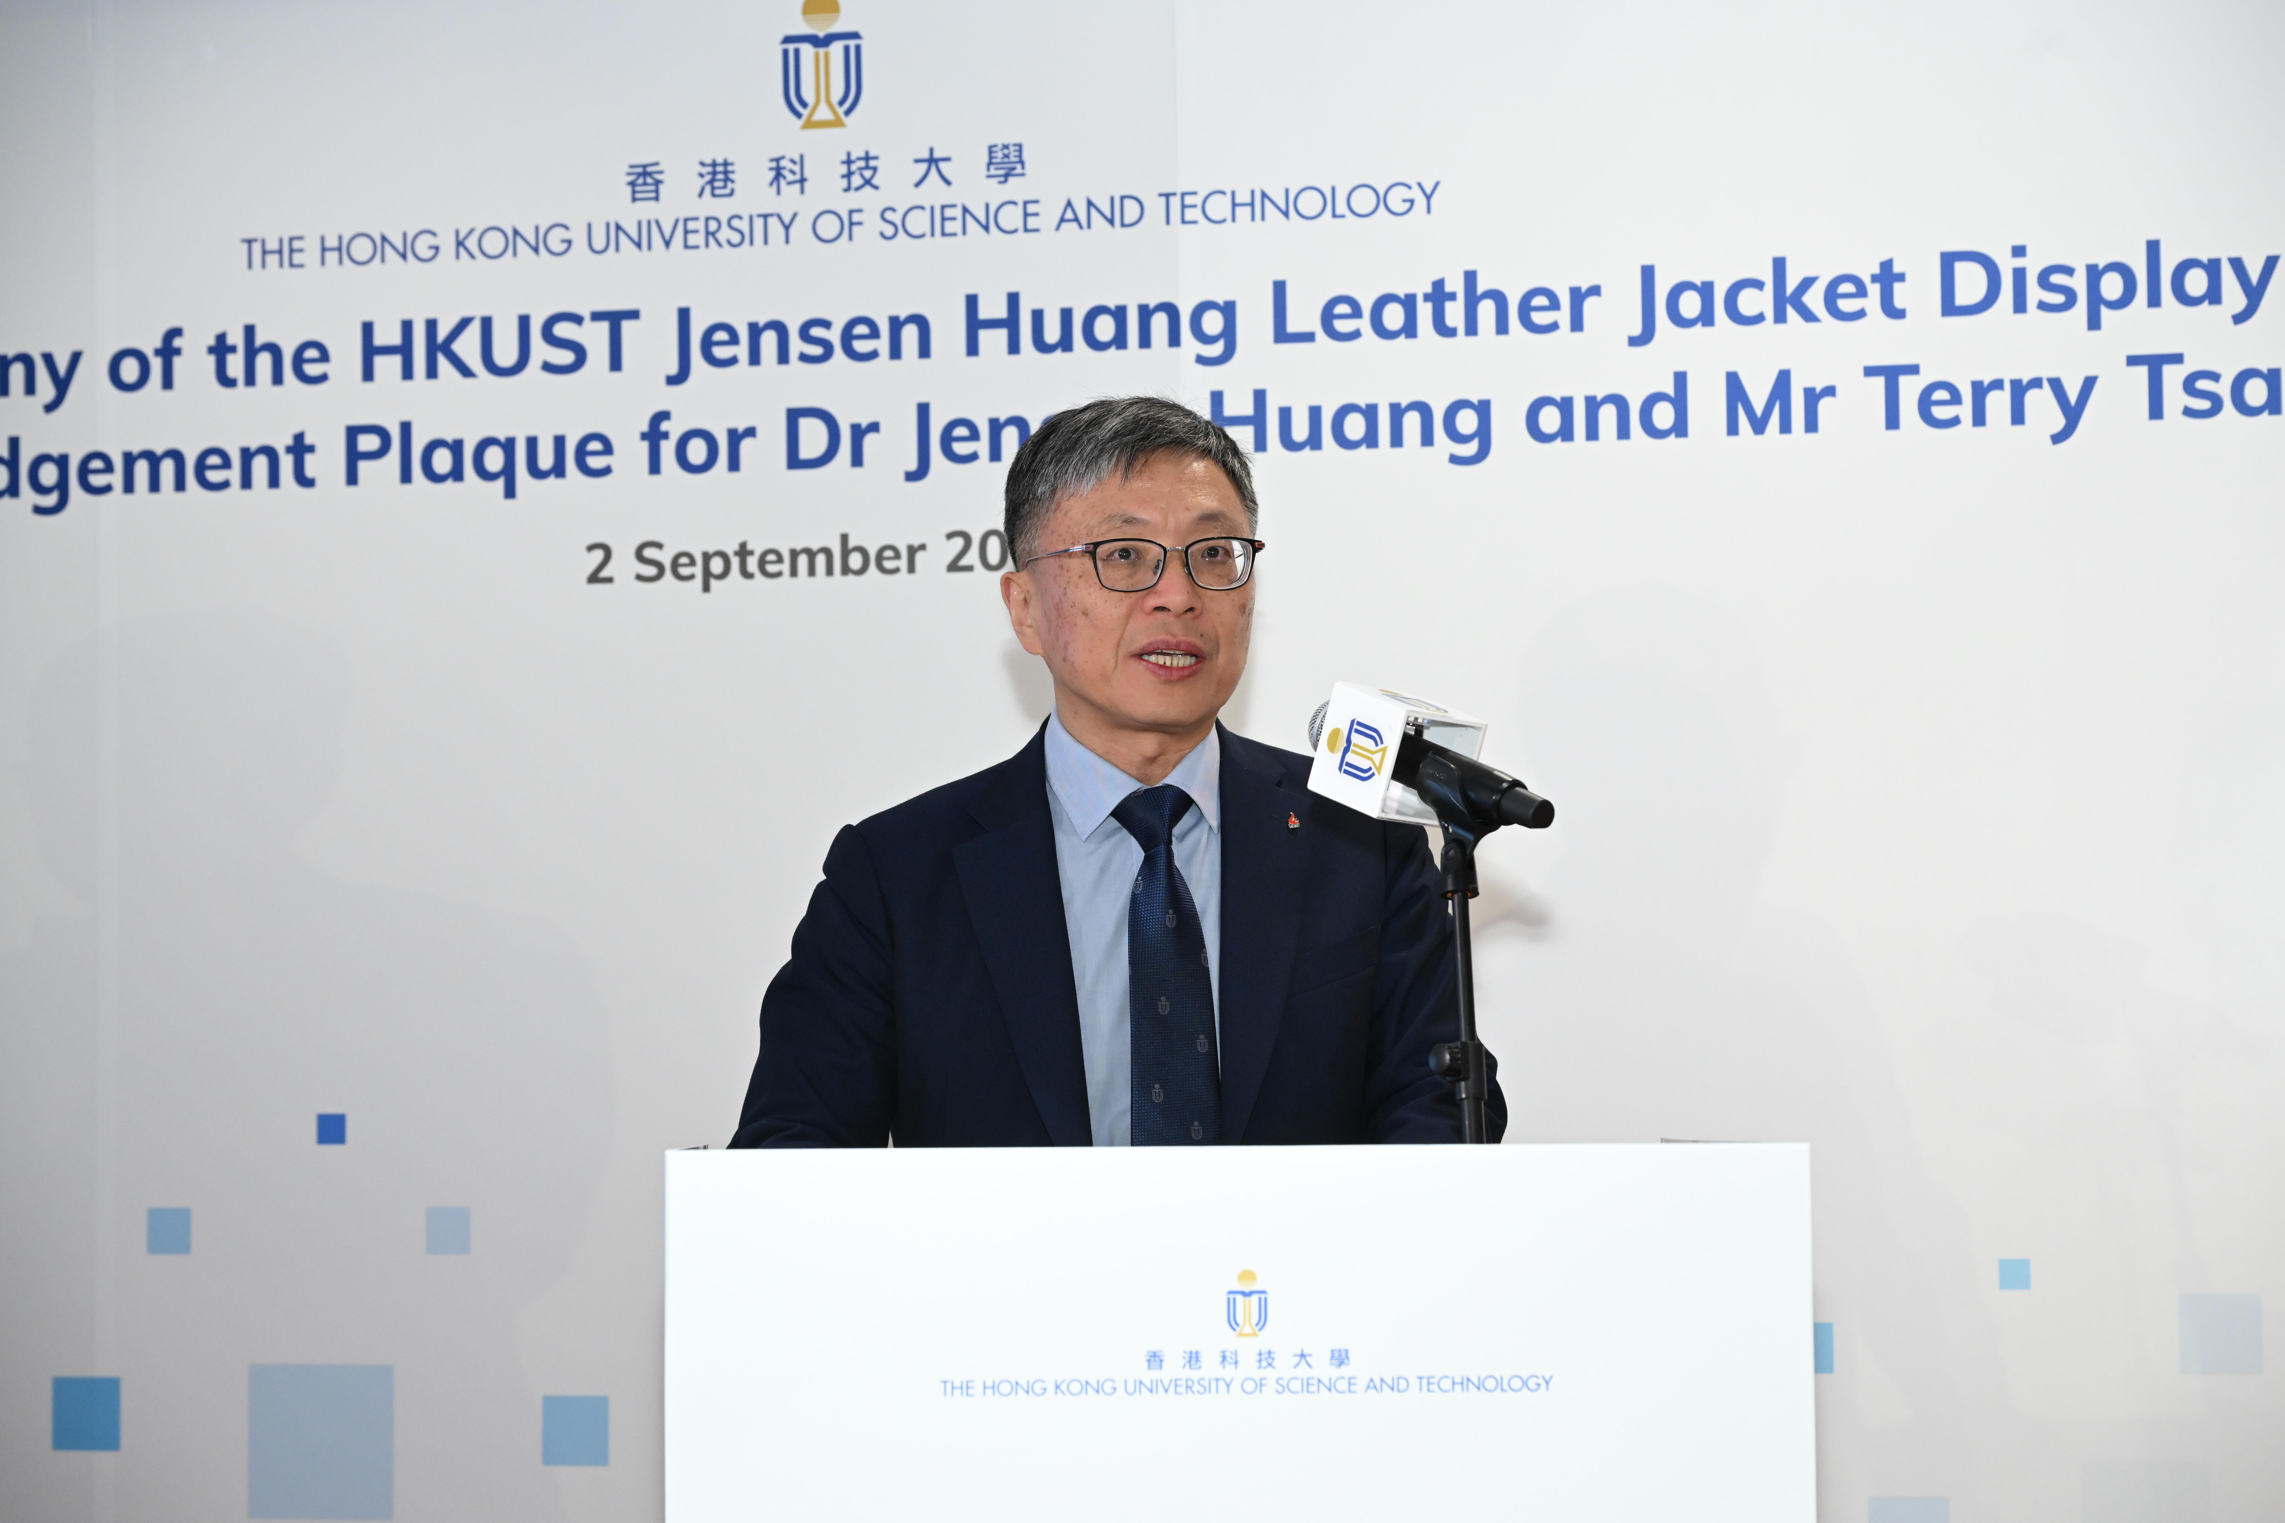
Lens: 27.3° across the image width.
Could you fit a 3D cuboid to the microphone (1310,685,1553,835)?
[{"bbox_3d":[0.191,0.006,3.150,0.077,0.077,0.245,14,4,-41],"label":"microphone"}]

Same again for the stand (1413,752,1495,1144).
[{"bbox_3d":[0.220,0.192,3.134,0.130,0.400,0.130,1,-6,-40],"label":"stand"}]

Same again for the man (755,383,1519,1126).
[{"bbox_3d":[-0.009,0.582,3.354,0.540,1.700,0.440,1,-5,-12],"label":"man"}]

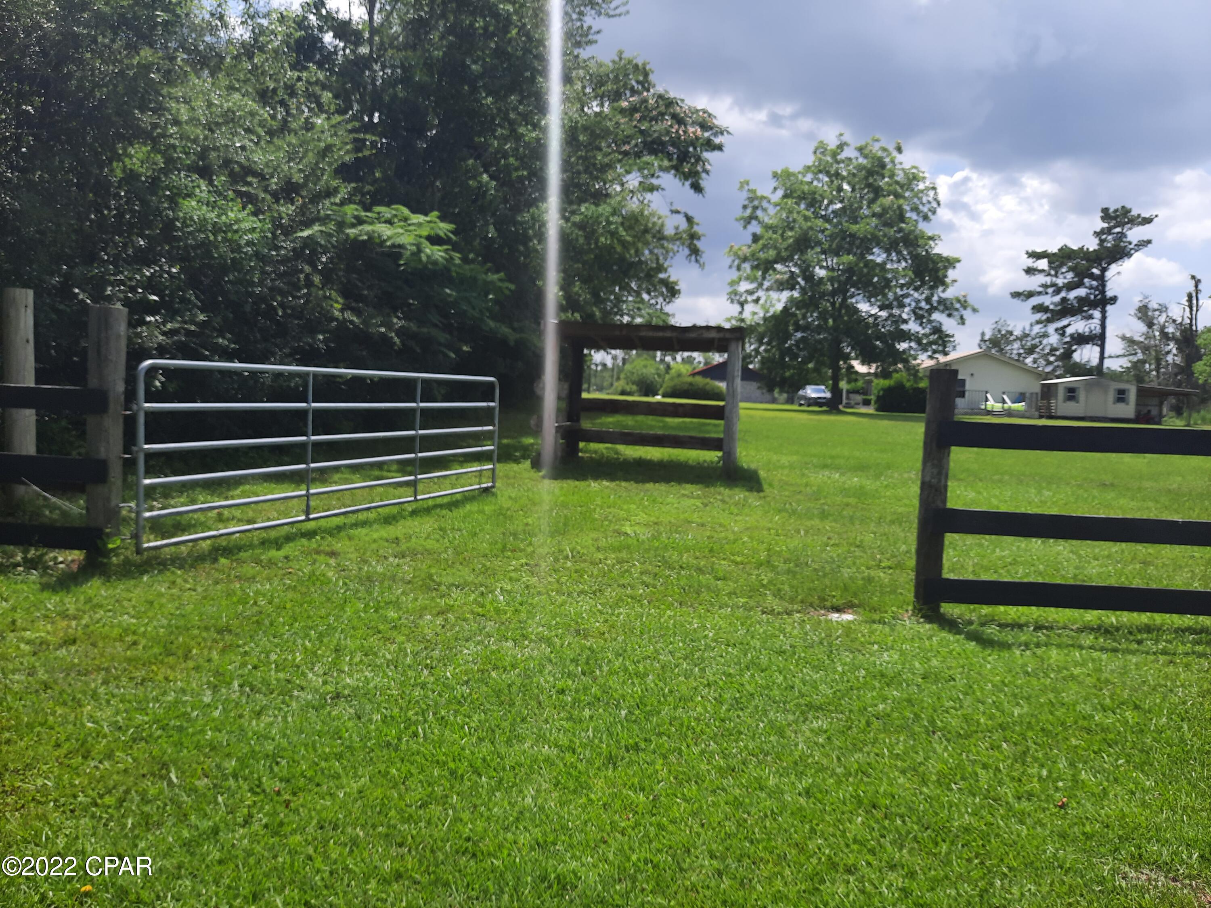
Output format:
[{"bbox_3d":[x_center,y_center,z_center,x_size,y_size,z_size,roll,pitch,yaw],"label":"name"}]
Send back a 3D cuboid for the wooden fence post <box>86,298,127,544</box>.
[{"bbox_3d":[-3.265,-0.133,5.700,0.220,1.660,0.220,4,5,-6],"label":"wooden fence post"}]

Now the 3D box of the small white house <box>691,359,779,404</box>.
[{"bbox_3d":[11.400,-6.734,80.461,7.600,3.900,9.000,3,5,6],"label":"small white house"}]

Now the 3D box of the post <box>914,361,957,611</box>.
[{"bbox_3d":[2.092,0.242,5.583,0.170,1.559,0.170,2,5,0],"label":"post"}]

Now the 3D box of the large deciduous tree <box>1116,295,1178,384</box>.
[{"bbox_3d":[54.310,-9.853,88.000,5.700,11.900,5.500,2,5,0],"label":"large deciduous tree"}]

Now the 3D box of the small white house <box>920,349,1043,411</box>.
[{"bbox_3d":[26.837,-5.342,64.890,8.100,4.400,10.000,4,5,11],"label":"small white house"}]

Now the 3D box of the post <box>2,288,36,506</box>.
[{"bbox_3d":[-4.926,-0.465,7.350,0.220,1.850,0.220,2,5,-6],"label":"post"}]

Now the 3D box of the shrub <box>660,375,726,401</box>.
[{"bbox_3d":[7.384,-5.488,73.000,5.400,2.050,3.600,2,5,0],"label":"shrub"}]

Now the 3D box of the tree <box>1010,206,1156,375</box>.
[{"bbox_3d":[42.485,-12.446,78.000,12.000,17.800,11.000,5,5,22],"label":"tree"}]

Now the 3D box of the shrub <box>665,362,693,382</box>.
[{"bbox_3d":[7.179,-7.088,84.000,3.000,3.400,2.700,2,5,0],"label":"shrub"}]

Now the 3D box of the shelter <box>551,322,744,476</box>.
[{"bbox_3d":[0.749,-0.882,14.405,2.870,2.290,2.500,2,5,6],"label":"shelter"}]

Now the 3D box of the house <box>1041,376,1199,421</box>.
[{"bbox_3d":[33.620,-3.639,57.500,8.300,2.950,4.400,3,5,15],"label":"house"}]

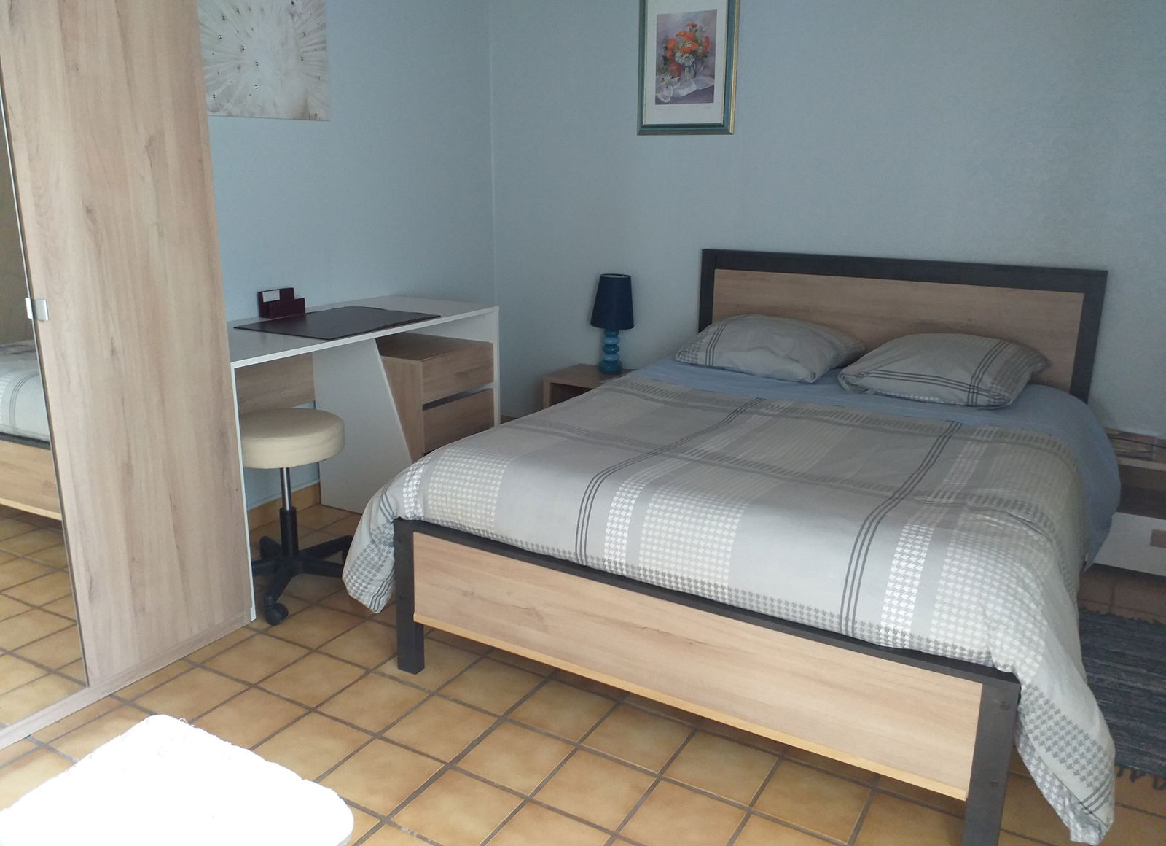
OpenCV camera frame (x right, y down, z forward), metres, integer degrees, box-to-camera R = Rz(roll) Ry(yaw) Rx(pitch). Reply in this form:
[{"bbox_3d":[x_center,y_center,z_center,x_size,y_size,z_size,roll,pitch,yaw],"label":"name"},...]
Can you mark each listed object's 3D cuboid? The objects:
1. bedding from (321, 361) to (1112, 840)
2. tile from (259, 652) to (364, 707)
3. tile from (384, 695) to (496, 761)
[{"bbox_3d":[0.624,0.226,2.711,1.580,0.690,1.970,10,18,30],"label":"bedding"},{"bbox_3d":[-0.697,0.666,2.269,0.195,0.010,0.195,9,17,28],"label":"tile"},{"bbox_3d":[-0.344,0.739,2.112,0.195,0.012,0.195,9,17,28],"label":"tile"}]

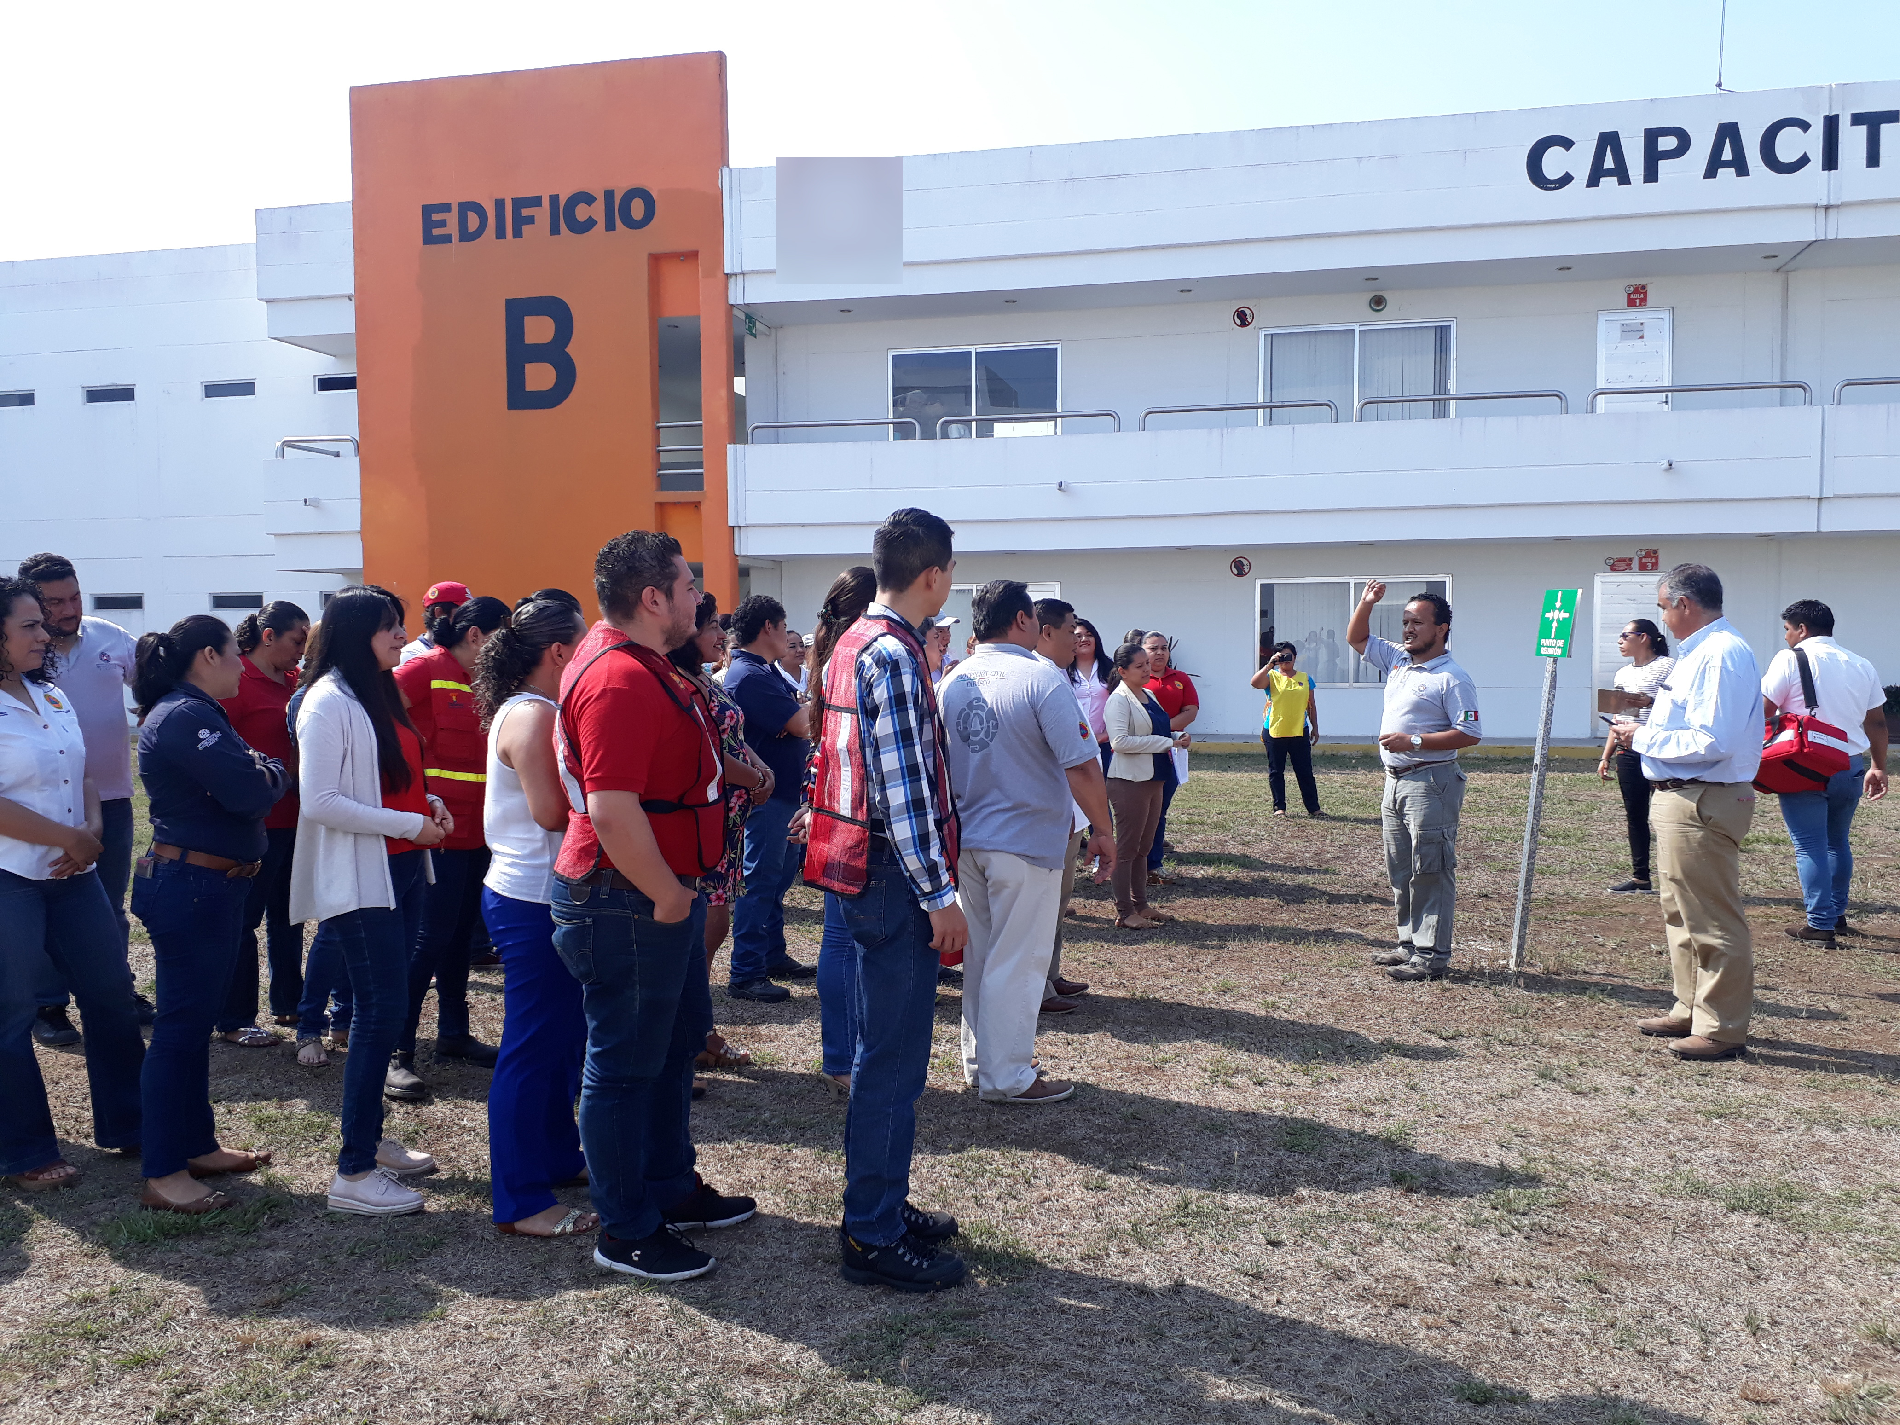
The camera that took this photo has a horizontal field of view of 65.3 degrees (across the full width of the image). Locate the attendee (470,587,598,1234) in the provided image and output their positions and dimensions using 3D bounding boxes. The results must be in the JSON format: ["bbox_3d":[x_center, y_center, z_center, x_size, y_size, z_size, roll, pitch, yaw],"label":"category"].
[{"bbox_3d":[-1.087,0.506,3.816,0.380,1.608,0.480,-2,3,-26],"label":"attendee"}]

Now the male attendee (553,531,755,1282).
[{"bbox_3d":[-0.735,0.443,3.542,0.480,1.746,0.600,-2,3,-15],"label":"male attendee"}]

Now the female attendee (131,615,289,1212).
[{"bbox_3d":[-2.019,0.527,4.013,0.410,1.577,0.500,-2,3,-20],"label":"female attendee"}]

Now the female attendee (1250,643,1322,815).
[{"bbox_3d":[2.887,0.142,12.667,0.580,1.488,0.380,-1,3,0],"label":"female attendee"}]

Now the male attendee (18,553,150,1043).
[{"bbox_3d":[-3.258,0.308,5.497,0.400,1.792,0.580,2,4,42],"label":"male attendee"}]

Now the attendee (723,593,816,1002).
[{"bbox_3d":[-0.789,0.337,6.383,0.420,1.699,0.520,-1,2,-10],"label":"attendee"}]

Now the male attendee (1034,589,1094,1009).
[{"bbox_3d":[0.400,0.365,6.087,0.380,1.670,0.500,-1,3,-17],"label":"male attendee"}]

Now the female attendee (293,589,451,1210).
[{"bbox_3d":[-1.556,0.479,3.926,0.440,1.618,0.460,0,2,3],"label":"female attendee"}]

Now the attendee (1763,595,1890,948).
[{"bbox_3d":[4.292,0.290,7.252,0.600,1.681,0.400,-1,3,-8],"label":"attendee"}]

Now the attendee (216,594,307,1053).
[{"bbox_3d":[-2.598,0.397,5.594,0.420,1.637,0.480,0,3,20],"label":"attendee"}]

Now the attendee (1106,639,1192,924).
[{"bbox_3d":[1.047,0.387,8.043,0.420,1.521,0.480,1,4,32],"label":"attendee"}]

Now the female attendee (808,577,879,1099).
[{"bbox_3d":[-0.320,0.371,4.829,0.420,1.688,0.480,-3,4,-32],"label":"female attendee"}]

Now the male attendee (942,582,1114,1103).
[{"bbox_3d":[0.250,0.414,4.880,0.420,1.689,0.580,-2,3,-33],"label":"male attendee"}]

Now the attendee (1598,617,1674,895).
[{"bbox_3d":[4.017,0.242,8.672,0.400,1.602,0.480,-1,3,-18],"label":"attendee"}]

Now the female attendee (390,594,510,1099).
[{"bbox_3d":[-1.707,0.426,4.964,0.450,1.639,0.540,0,3,20],"label":"female attendee"}]

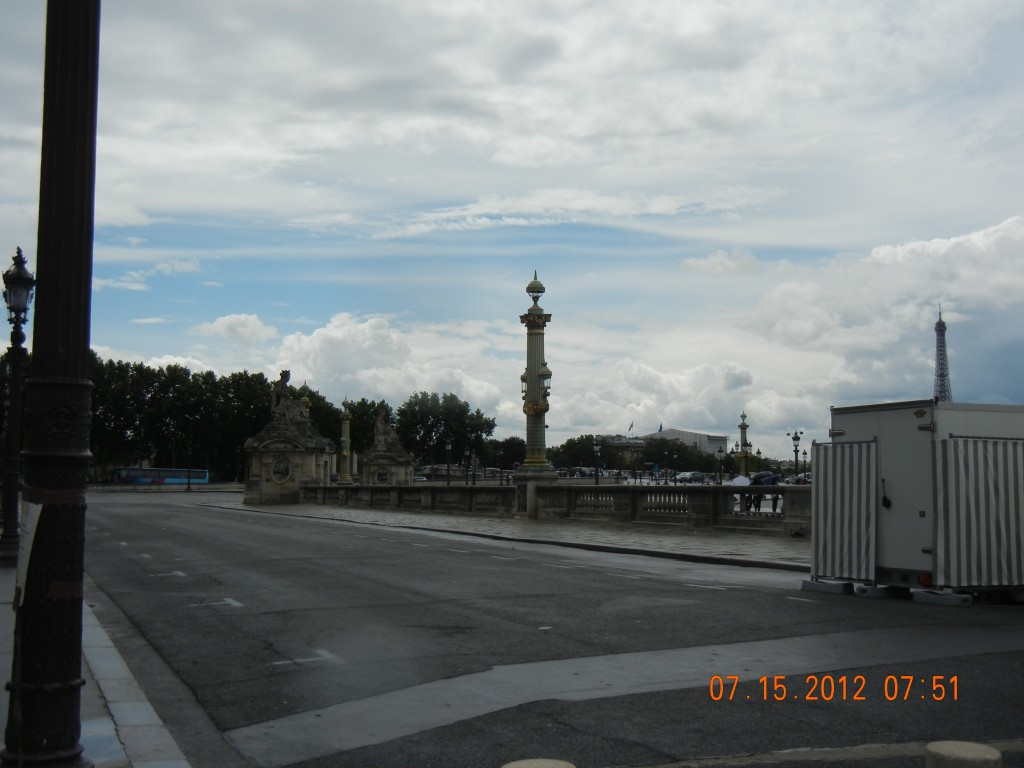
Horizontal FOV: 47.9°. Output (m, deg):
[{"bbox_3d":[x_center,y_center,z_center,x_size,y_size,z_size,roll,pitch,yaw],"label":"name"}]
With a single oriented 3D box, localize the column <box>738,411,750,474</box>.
[{"bbox_3d":[31.214,8.044,154.889,1.550,8.850,1.550,0,-5,3],"label":"column"}]

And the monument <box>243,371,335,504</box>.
[{"bbox_3d":[-17.659,4.219,91.983,5.800,10.560,5.800,0,-5,3],"label":"monument"}]

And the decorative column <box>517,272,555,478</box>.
[{"bbox_3d":[1.045,-0.405,50.227,1.600,9.050,1.600,0,-5,3],"label":"decorative column"}]

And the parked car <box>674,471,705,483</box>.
[{"bbox_3d":[24.537,12.856,159.486,4.400,1.650,1.800,4,-7,-41],"label":"parked car"}]

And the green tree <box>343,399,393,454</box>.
[{"bbox_3d":[-25.480,10.623,204.854,11.500,16.860,11.000,0,-5,0],"label":"green tree"}]

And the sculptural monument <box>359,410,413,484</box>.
[{"bbox_3d":[-14.869,8.492,137.784,5.800,10.310,5.800,0,-5,3],"label":"sculptural monument"}]

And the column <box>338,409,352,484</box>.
[{"bbox_3d":[-17.400,6.065,120.932,1.550,8.900,1.550,0,-5,3],"label":"column"}]

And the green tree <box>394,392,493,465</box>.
[{"bbox_3d":[-11.988,10.089,204.901,17.000,17.930,14.000,0,-5,0],"label":"green tree"}]

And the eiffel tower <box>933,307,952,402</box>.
[{"bbox_3d":[762.100,16.400,2038.100,125.000,326.000,125.000,0,-5,-4],"label":"eiffel tower"}]

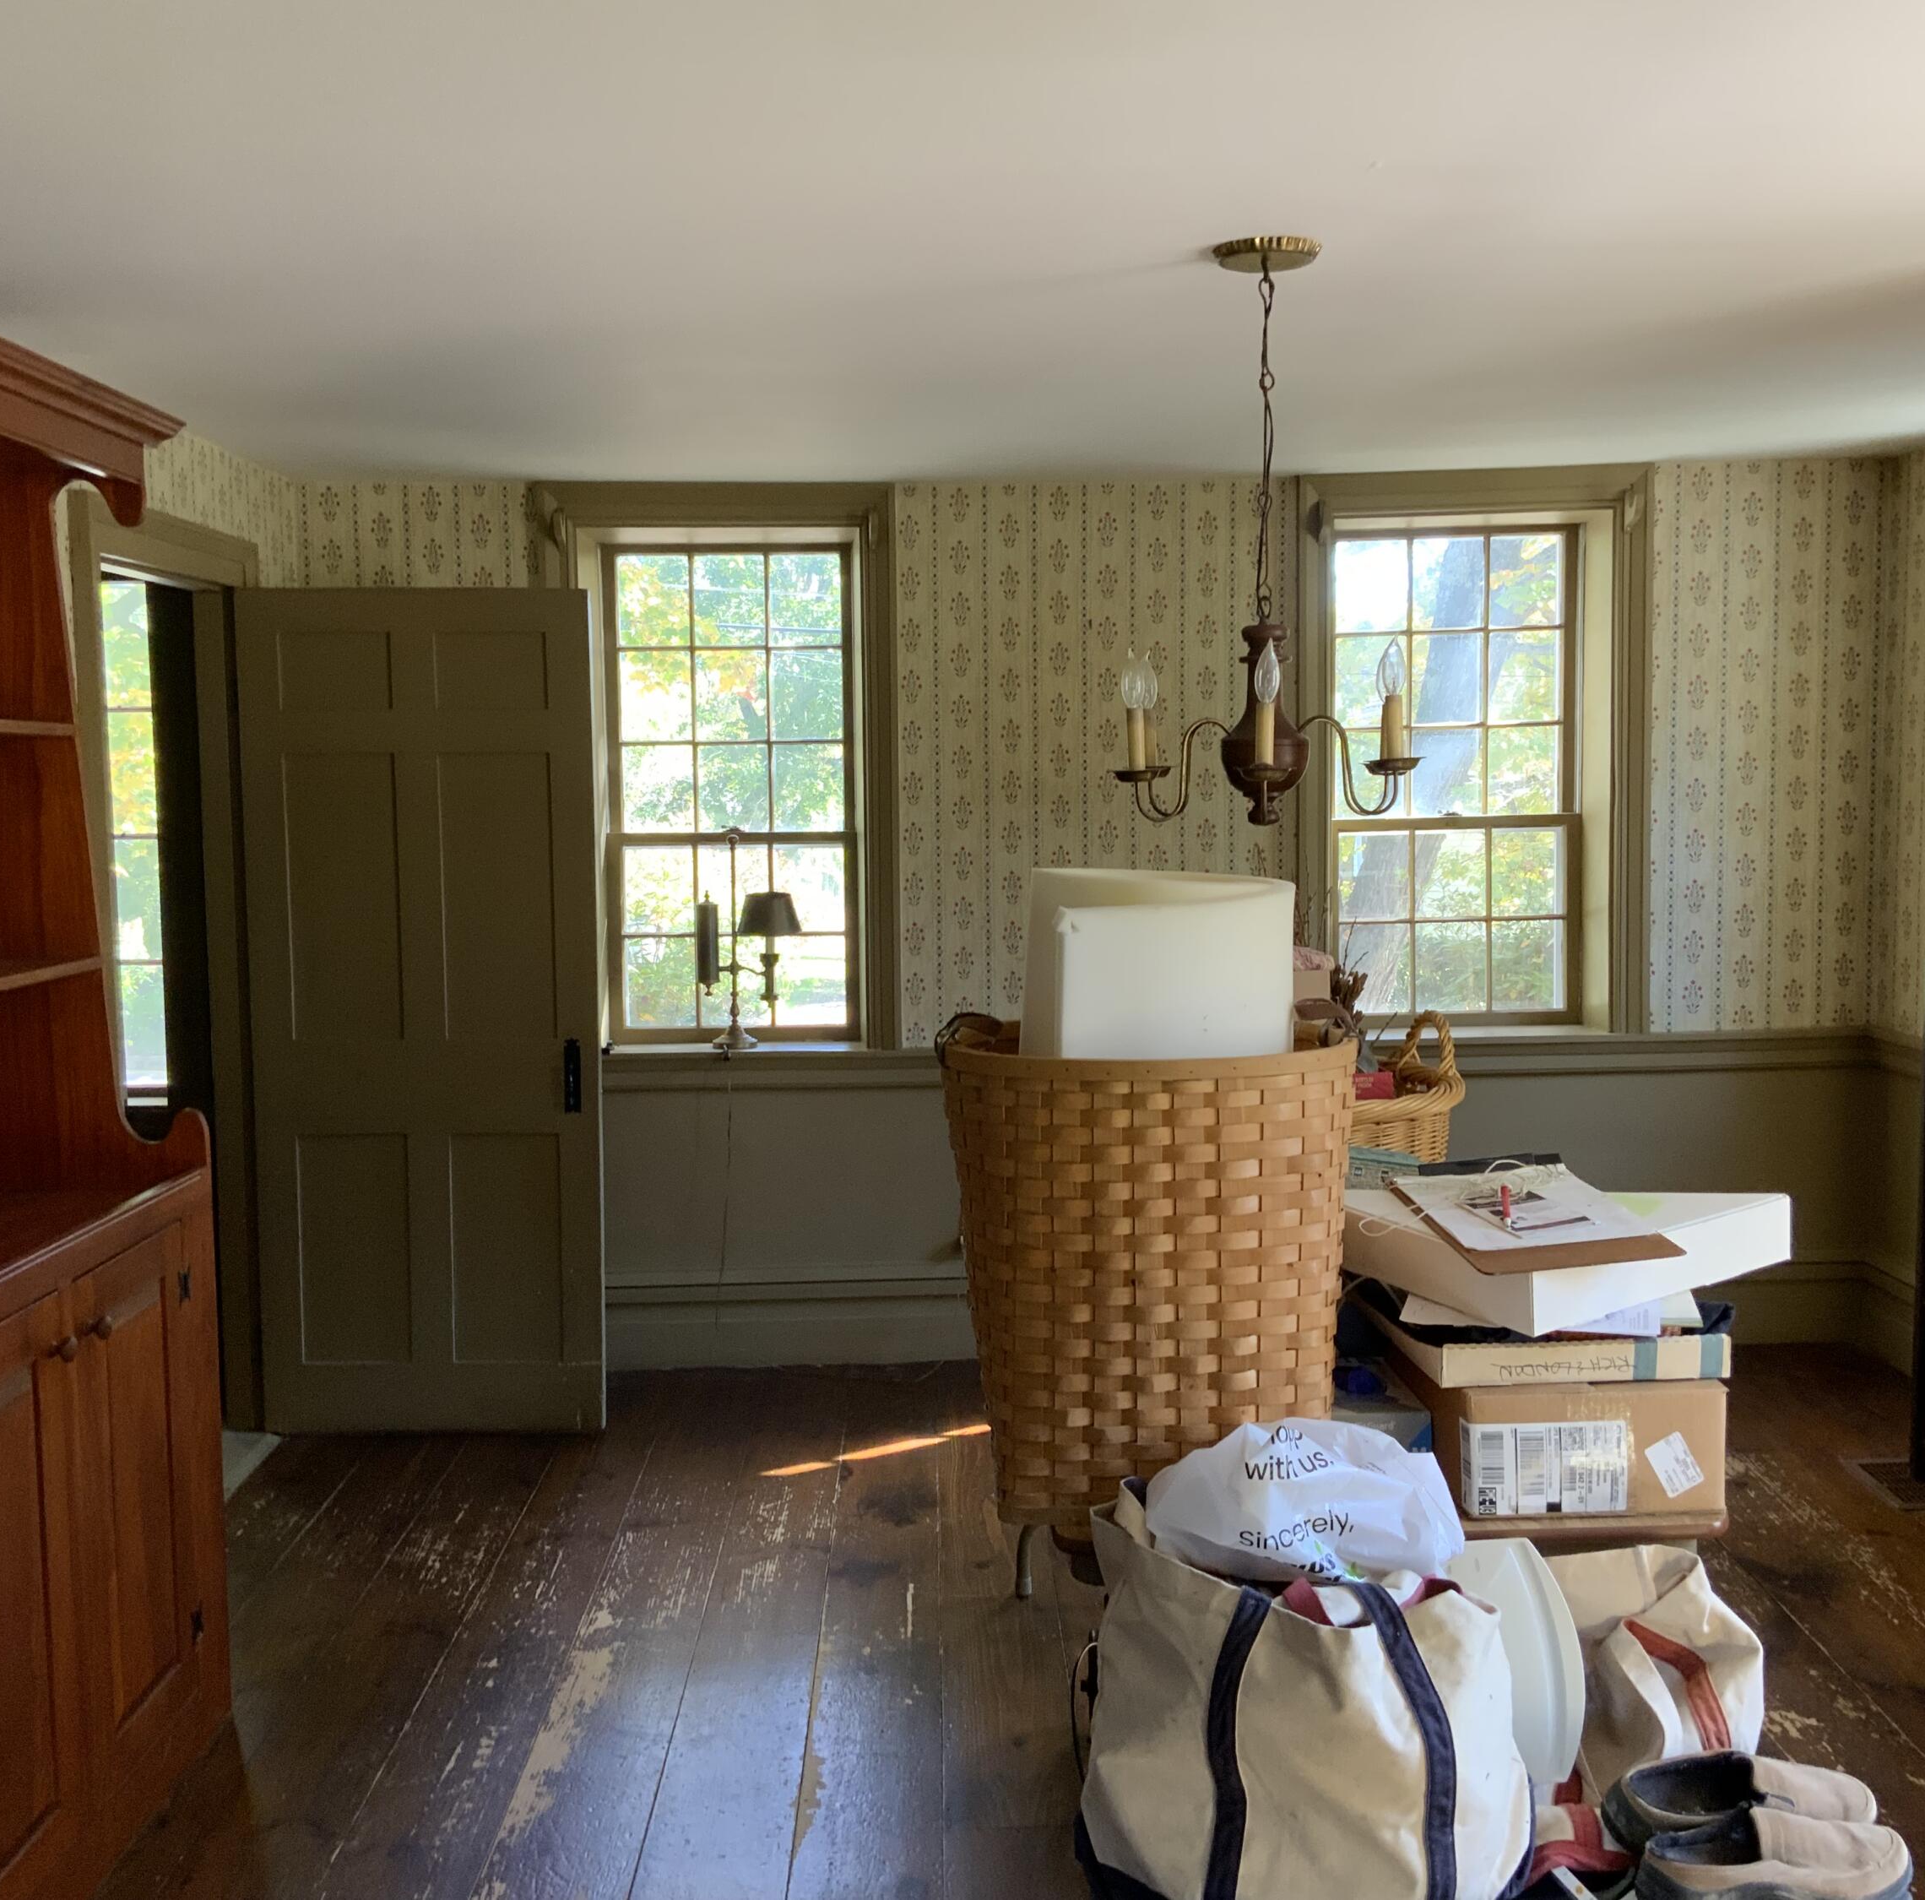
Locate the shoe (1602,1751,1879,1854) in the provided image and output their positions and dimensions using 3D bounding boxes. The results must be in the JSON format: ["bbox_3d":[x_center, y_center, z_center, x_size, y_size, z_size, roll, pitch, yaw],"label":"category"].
[{"bbox_3d":[0.808,0.892,2.225,0.290,0.100,0.108,-1,5,-5],"label":"shoe"}]

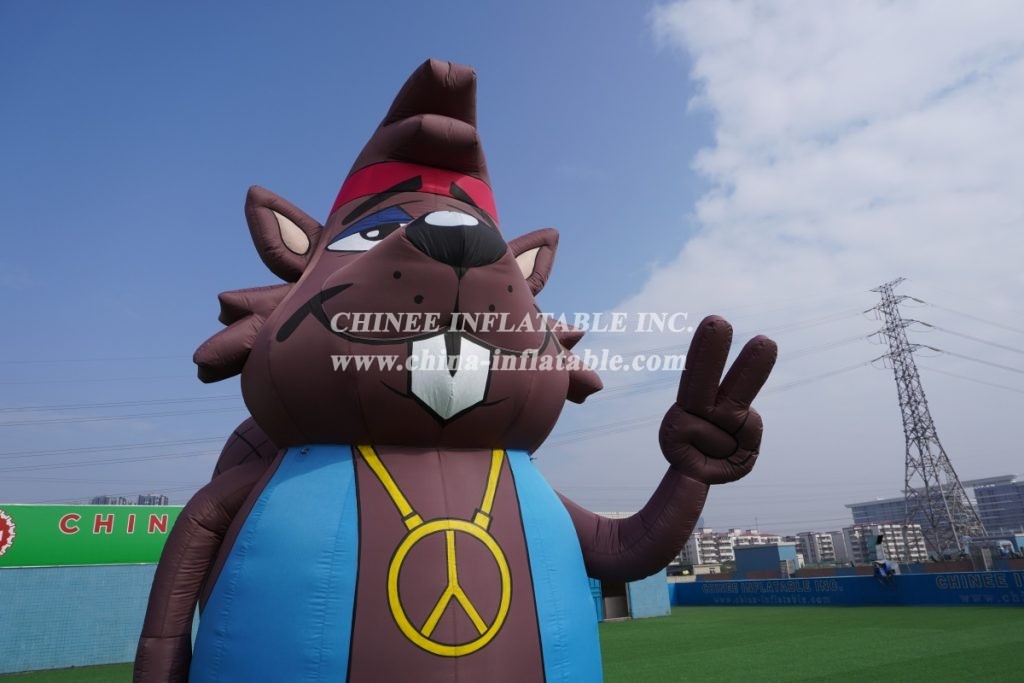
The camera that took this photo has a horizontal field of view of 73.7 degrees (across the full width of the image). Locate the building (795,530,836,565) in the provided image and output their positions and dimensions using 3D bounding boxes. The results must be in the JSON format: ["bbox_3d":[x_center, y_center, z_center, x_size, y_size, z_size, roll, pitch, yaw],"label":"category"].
[{"bbox_3d":[170.126,117.822,382.189,13.000,22.500,14.000,5,-21,-21],"label":"building"}]

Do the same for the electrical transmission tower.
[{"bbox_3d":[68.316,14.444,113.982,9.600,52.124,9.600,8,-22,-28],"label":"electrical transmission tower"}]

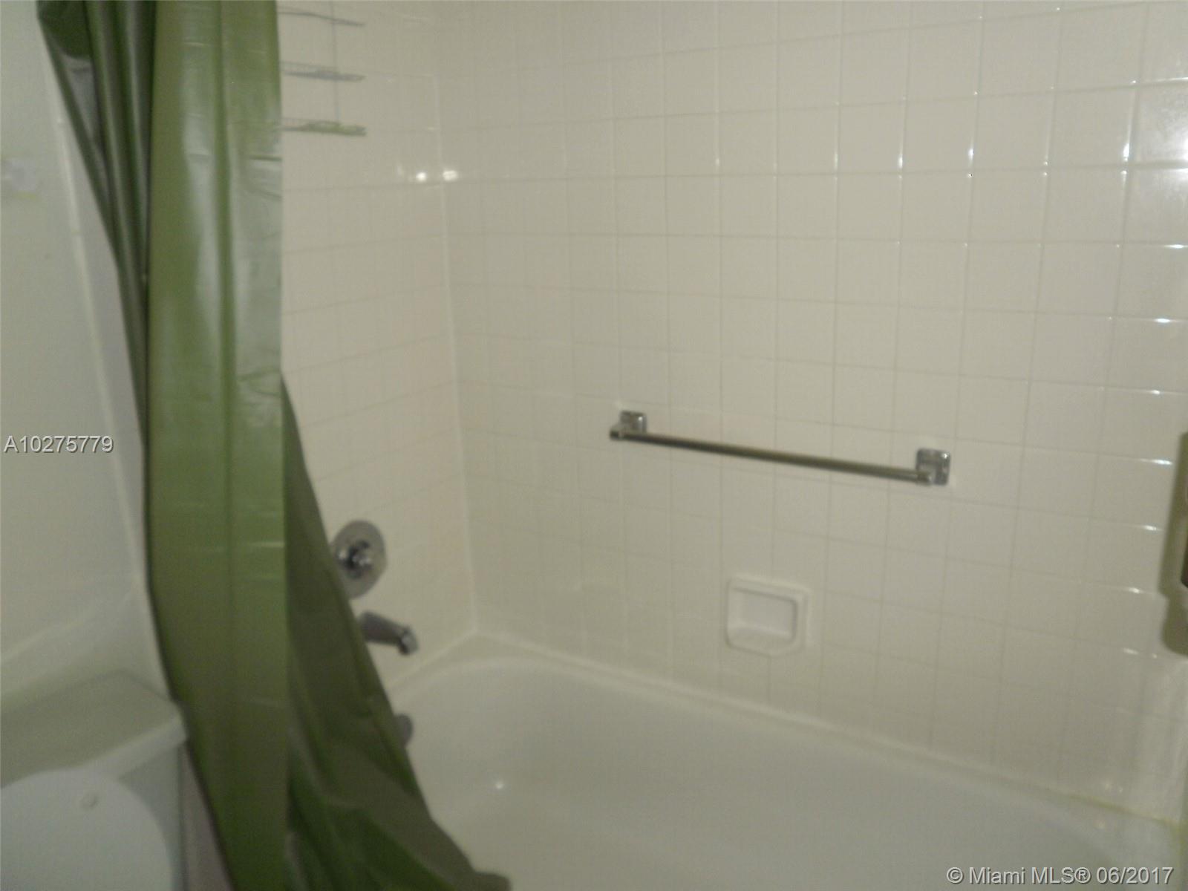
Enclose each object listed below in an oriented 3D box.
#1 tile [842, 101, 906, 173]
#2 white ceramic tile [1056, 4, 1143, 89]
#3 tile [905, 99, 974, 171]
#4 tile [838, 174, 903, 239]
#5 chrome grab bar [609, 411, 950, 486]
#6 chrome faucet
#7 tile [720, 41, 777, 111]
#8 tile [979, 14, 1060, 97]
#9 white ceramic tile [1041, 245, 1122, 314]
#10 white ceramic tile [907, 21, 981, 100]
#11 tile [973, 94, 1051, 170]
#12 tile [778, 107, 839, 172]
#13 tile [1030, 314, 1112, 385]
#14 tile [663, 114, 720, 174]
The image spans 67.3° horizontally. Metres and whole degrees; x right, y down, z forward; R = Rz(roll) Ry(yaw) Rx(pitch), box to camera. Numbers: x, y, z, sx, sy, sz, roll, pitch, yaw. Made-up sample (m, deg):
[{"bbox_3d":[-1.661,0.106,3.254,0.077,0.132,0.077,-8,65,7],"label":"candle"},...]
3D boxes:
[{"bbox_3d":[0.461,-0.505,1.474,0.108,0.108,0.009,8,21,31],"label":"tile"},{"bbox_3d":[0.728,-0.568,1.283,0.108,0.108,0.009,8,20,31],"label":"white ceramic tile"},{"bbox_3d":[0.554,-0.495,1.420,0.108,0.108,0.009,8,20,31],"label":"tile"},{"bbox_3d":[0.468,-0.403,1.510,0.108,0.108,0.009,8,21,31],"label":"tile"},{"bbox_3d":[0.315,0.012,1.666,0.655,0.062,0.075,8,20,31],"label":"chrome grab bar"},{"bbox_3d":[-0.431,0.400,1.878,0.148,0.075,0.056,8,20,31],"label":"chrome faucet"},{"bbox_3d":[0.269,-0.637,1.554,0.108,0.108,0.009,8,21,31],"label":"tile"},{"bbox_3d":[0.638,-0.583,1.336,0.108,0.108,0.009,8,20,31],"label":"tile"},{"bbox_3d":[0.734,-0.252,1.346,0.108,0.108,0.008,8,20,31],"label":"white ceramic tile"},{"bbox_3d":[0.547,-0.598,1.391,0.108,0.108,0.009,8,20,31],"label":"white ceramic tile"},{"bbox_3d":[0.645,-0.480,1.365,0.108,0.108,0.009,8,20,31],"label":"tile"},{"bbox_3d":[0.368,-0.520,1.528,0.108,0.108,0.009,8,21,31],"label":"tile"},{"bbox_3d":[0.739,-0.148,1.377,0.108,0.108,0.008,8,20,31],"label":"tile"},{"bbox_3d":[0.176,-0.542,1.621,0.108,0.108,0.008,8,20,31],"label":"tile"}]

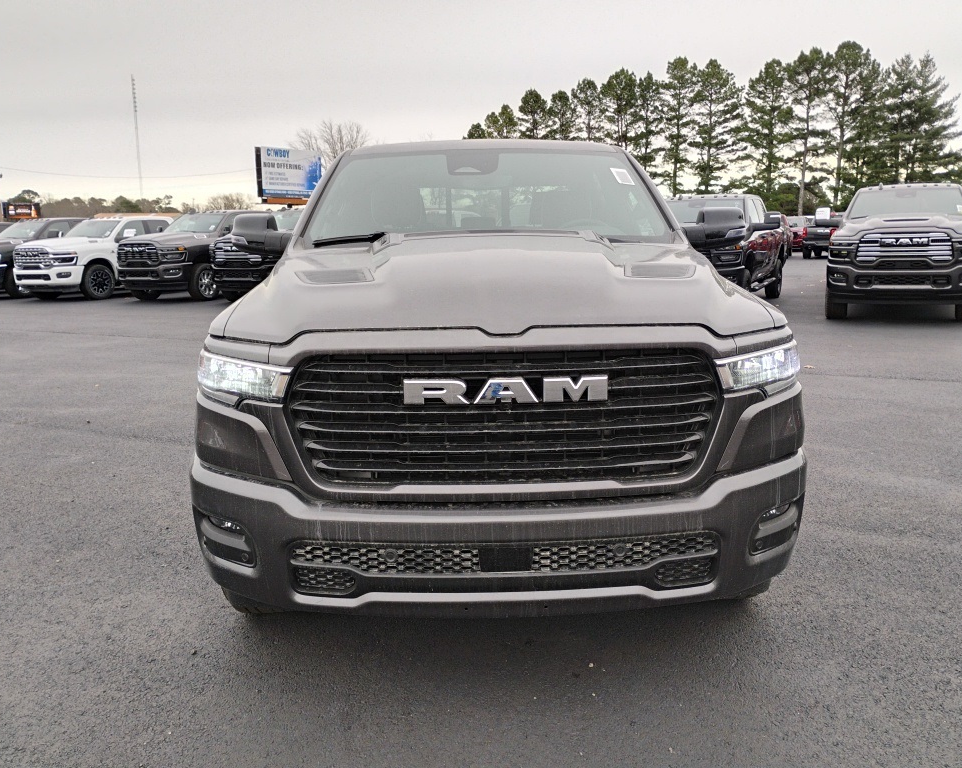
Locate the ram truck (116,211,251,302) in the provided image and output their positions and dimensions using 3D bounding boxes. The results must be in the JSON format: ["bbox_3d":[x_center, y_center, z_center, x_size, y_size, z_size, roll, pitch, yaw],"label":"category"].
[{"bbox_3d":[-6.717,-3.407,21.623,2.150,2.030,6.000,2,11,19],"label":"ram truck"}]

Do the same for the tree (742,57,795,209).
[{"bbox_3d":[19.875,-16.583,57.864,3.700,11.640,3.520,0,11,0],"label":"tree"}]

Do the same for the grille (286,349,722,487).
[{"bbox_3d":[0.066,0.095,2.411,1.290,0.405,0.200,-1,11,-1],"label":"grille"}]

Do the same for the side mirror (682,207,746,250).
[{"bbox_3d":[1.117,-0.756,3.979,0.320,0.225,0.200,-1,11,-1],"label":"side mirror"}]

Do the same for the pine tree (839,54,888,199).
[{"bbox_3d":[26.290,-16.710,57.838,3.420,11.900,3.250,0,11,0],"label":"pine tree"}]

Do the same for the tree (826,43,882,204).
[{"bbox_3d":[24.481,-16.210,54.879,3.580,12.090,3.400,0,11,0],"label":"tree"}]

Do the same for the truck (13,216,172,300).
[{"bbox_3d":[-10.113,-3.597,23.294,2.150,2.030,6.000,2,11,17],"label":"truck"}]

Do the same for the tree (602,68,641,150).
[{"bbox_3d":[10.534,-18.039,63.691,3.000,11.790,2.850,0,11,0],"label":"tree"}]

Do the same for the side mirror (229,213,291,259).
[{"bbox_3d":[-1.043,-0.713,3.916,0.320,0.225,0.200,-1,11,-1],"label":"side mirror"}]

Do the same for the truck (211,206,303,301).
[{"bbox_3d":[-3.930,-3.169,20.070,2.200,2.020,6.000,4,12,21],"label":"truck"}]

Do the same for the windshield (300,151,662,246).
[{"bbox_3d":[0.033,-0.890,3.881,1.620,0.550,0.820,-1,11,-1],"label":"windshield"}]

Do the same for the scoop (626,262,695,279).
[{"bbox_3d":[0.743,-0.471,3.447,0.300,0.060,0.240,-2,11,1],"label":"scoop"}]

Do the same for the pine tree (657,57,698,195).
[{"bbox_3d":[15.895,-19.494,67.000,3.397,13.994,3.397,-1,11,0],"label":"pine tree"}]

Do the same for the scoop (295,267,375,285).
[{"bbox_3d":[-0.602,-0.450,3.464,0.300,0.060,0.240,-2,11,1],"label":"scoop"}]

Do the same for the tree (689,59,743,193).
[{"bbox_3d":[16.512,-16.868,58.827,3.840,11.810,3.640,0,11,0],"label":"tree"}]

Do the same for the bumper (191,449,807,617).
[{"bbox_3d":[0.056,0.451,2.631,2.030,0.410,0.480,-2,11,1],"label":"bumper"}]

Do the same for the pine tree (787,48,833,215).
[{"bbox_3d":[25.062,-18.711,63.000,3.651,13.615,3.651,-1,11,0],"label":"pine tree"}]

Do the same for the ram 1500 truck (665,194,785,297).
[{"bbox_3d":[4.106,-2.390,15.026,2.150,2.030,6.000,4,12,26],"label":"ram 1500 truck"}]

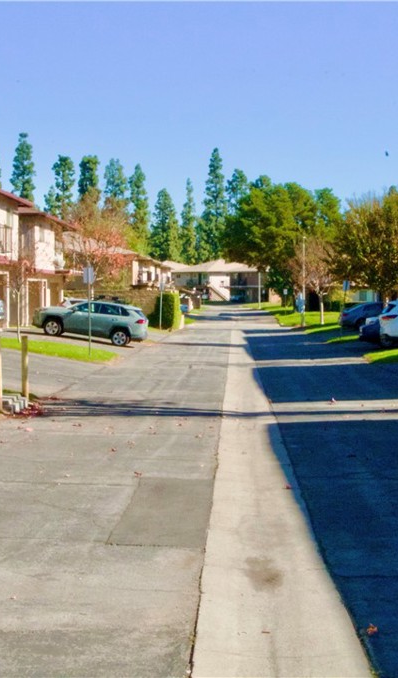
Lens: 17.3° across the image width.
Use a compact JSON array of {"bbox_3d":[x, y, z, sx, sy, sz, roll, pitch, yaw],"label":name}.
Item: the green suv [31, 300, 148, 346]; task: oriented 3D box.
[{"bbox_3d":[-4.310,-0.730,52.600,4.600,1.690,1.855,8,2,1],"label":"green suv"}]

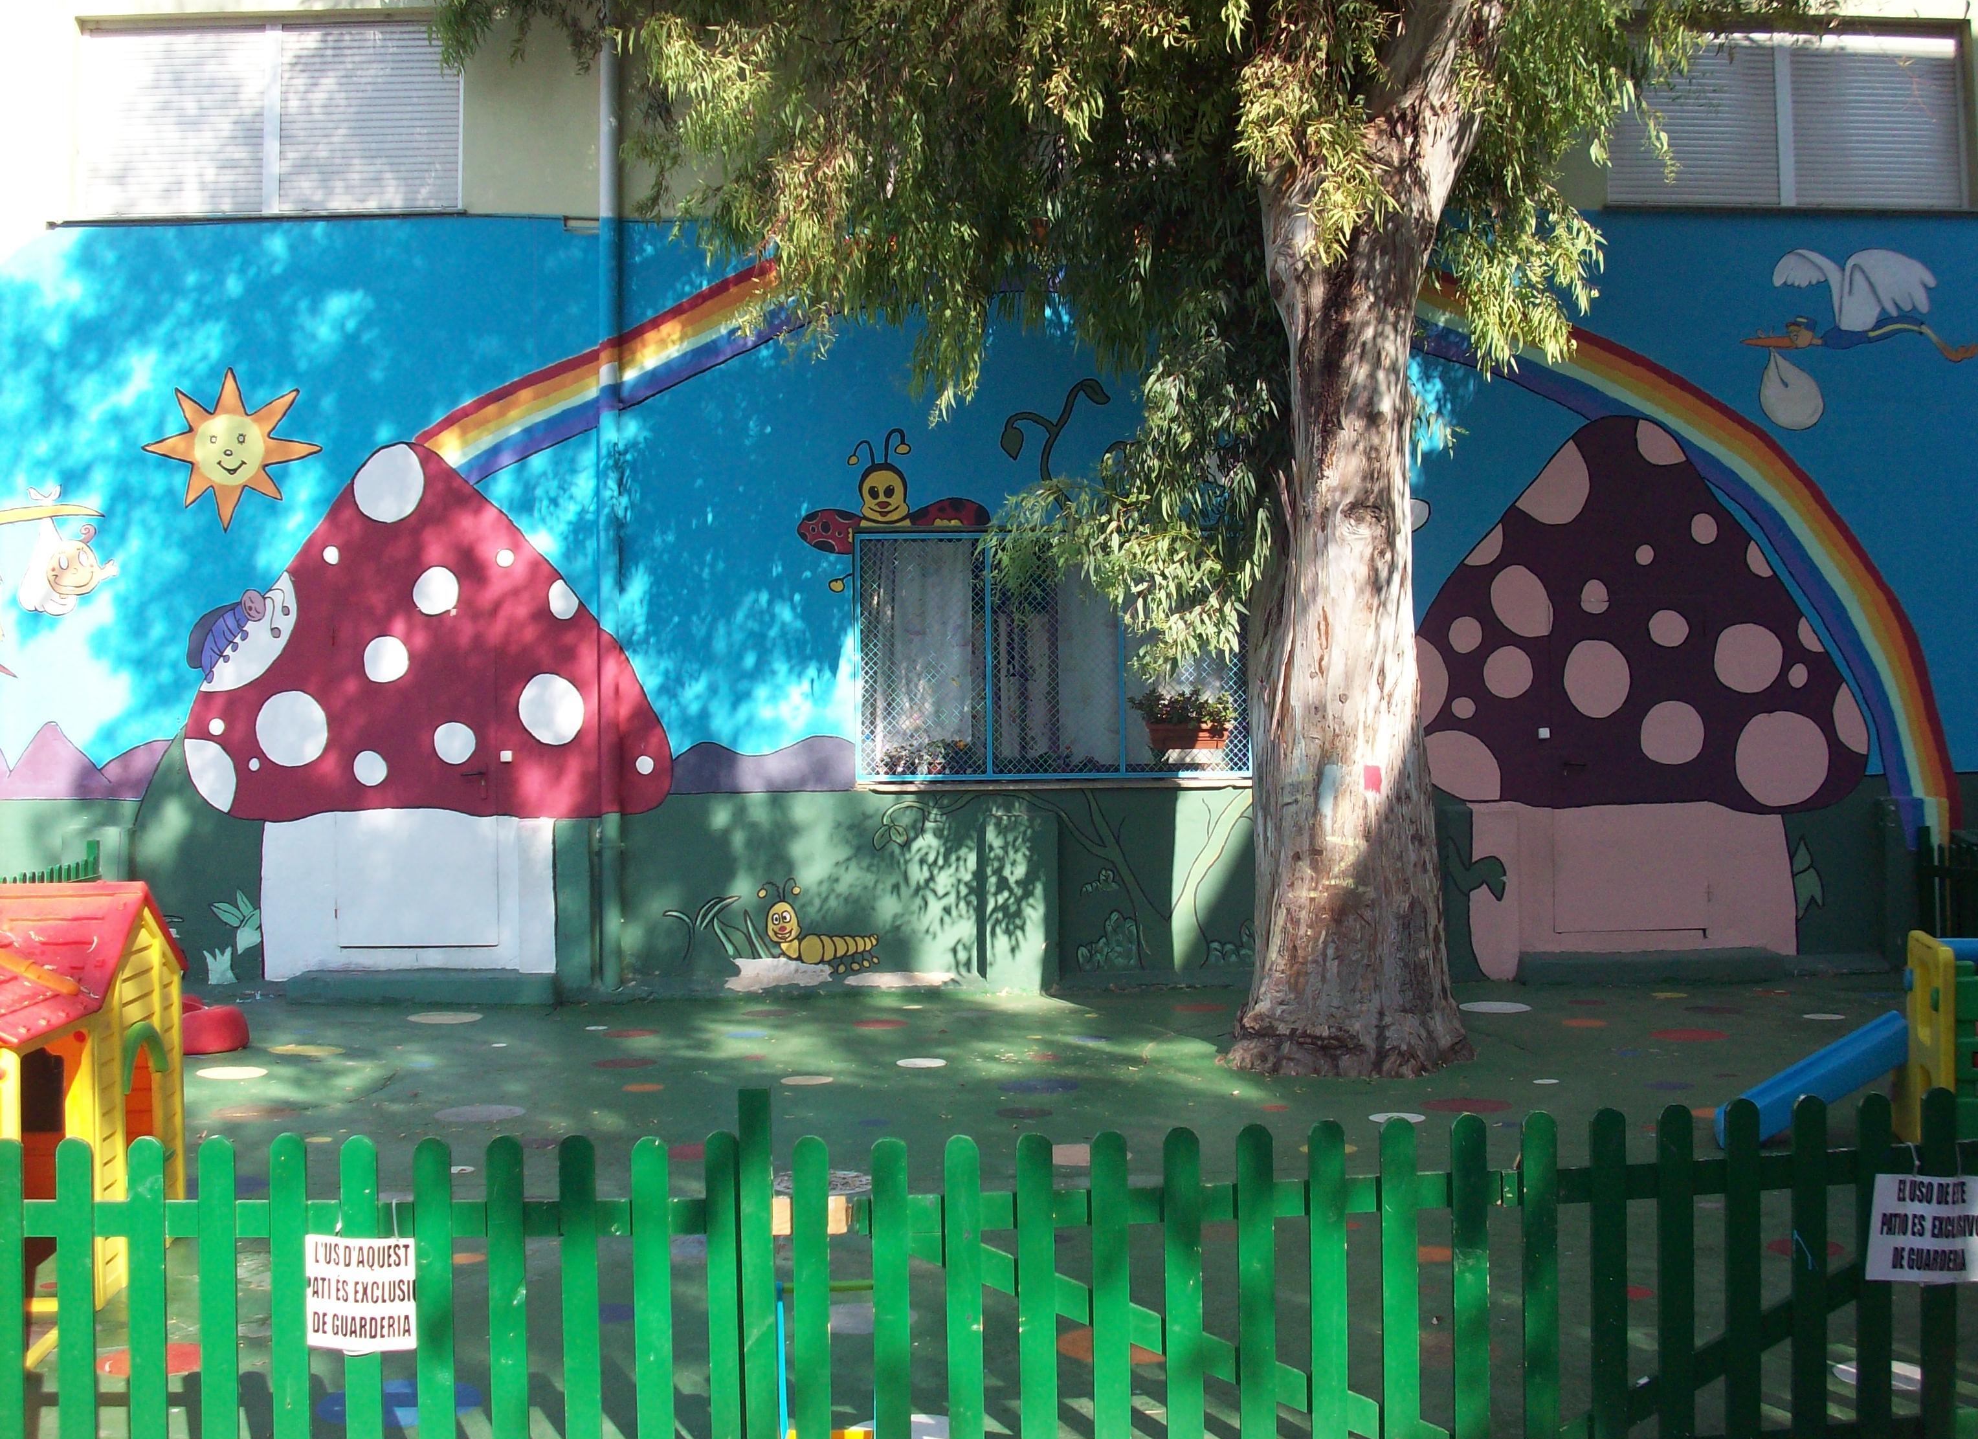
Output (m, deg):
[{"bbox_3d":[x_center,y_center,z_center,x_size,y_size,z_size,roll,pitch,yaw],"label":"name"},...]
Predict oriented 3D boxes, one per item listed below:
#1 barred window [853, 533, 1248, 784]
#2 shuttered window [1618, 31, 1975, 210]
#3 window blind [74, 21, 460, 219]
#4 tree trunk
[{"bbox_3d":[0.404,-0.387,12.872,2.432,1.506,0.150,-1,-1,-2],"label":"barred window"},{"bbox_3d":[4.995,-3.746,13.235,2.266,1.095,0.100,-1,-1,-2],"label":"shuttered window"},{"bbox_3d":[-4.382,-3.660,12.905,2.304,1.196,0.100,-1,-1,-2],"label":"window blind"},{"bbox_3d":[1.640,-0.580,9.600,1.130,4.220,1.050,-1,-1,-2],"label":"tree trunk"}]

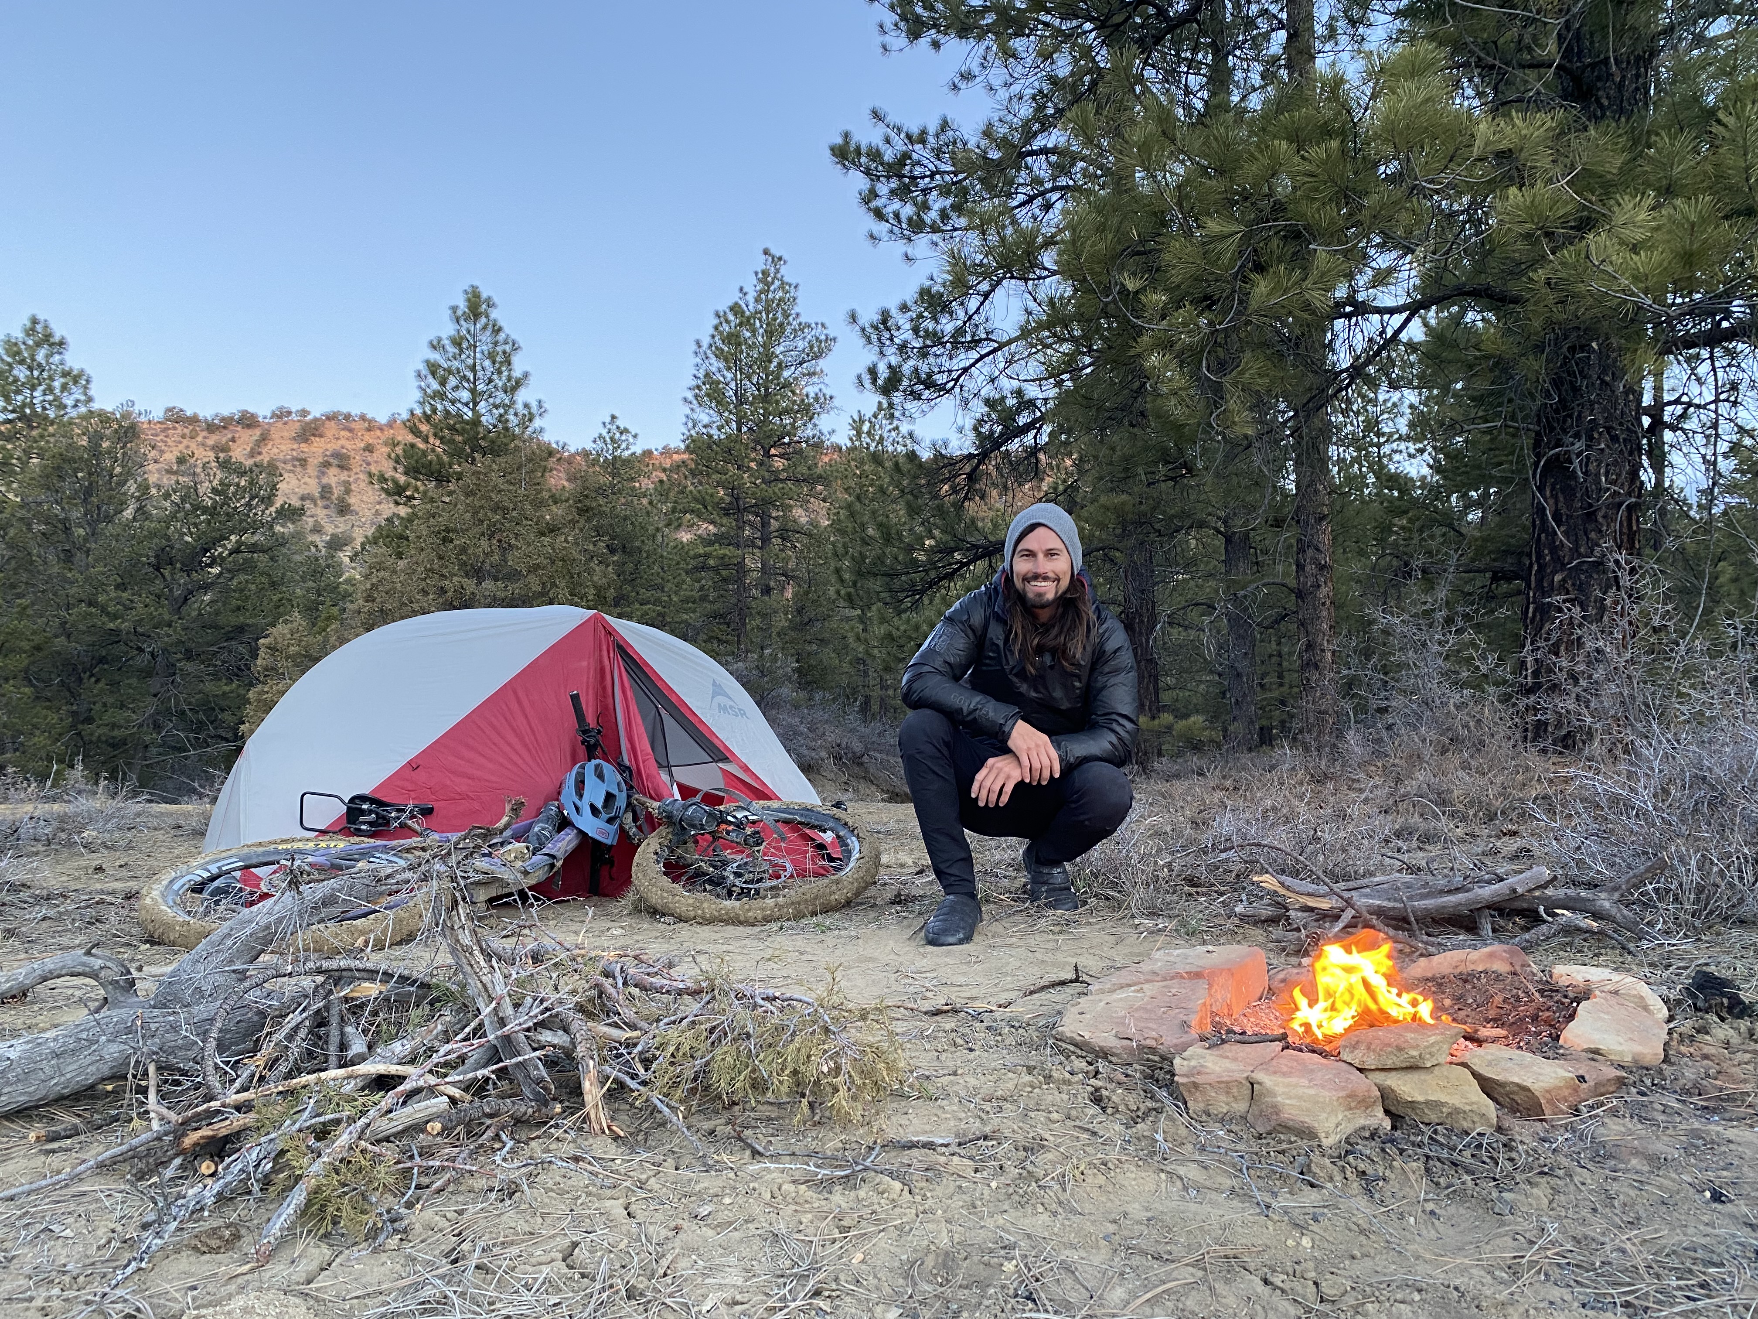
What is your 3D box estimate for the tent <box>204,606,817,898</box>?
[{"bbox_3d":[-1.100,0.240,4.620,2.200,0.890,1.600,-1,2,-26],"label":"tent"}]

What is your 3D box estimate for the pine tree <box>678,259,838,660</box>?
[{"bbox_3d":[-2.577,-4.267,28.000,3.200,8.900,3.200,0,2,0],"label":"pine tree"}]

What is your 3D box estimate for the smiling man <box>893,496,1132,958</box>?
[{"bbox_3d":[0.345,0.125,3.300,0.590,1.040,0.740,0,2,7],"label":"smiling man"}]

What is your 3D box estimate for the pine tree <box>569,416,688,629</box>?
[{"bbox_3d":[-4.720,-2.223,25.000,2.300,4.900,2.300,0,2,0],"label":"pine tree"}]

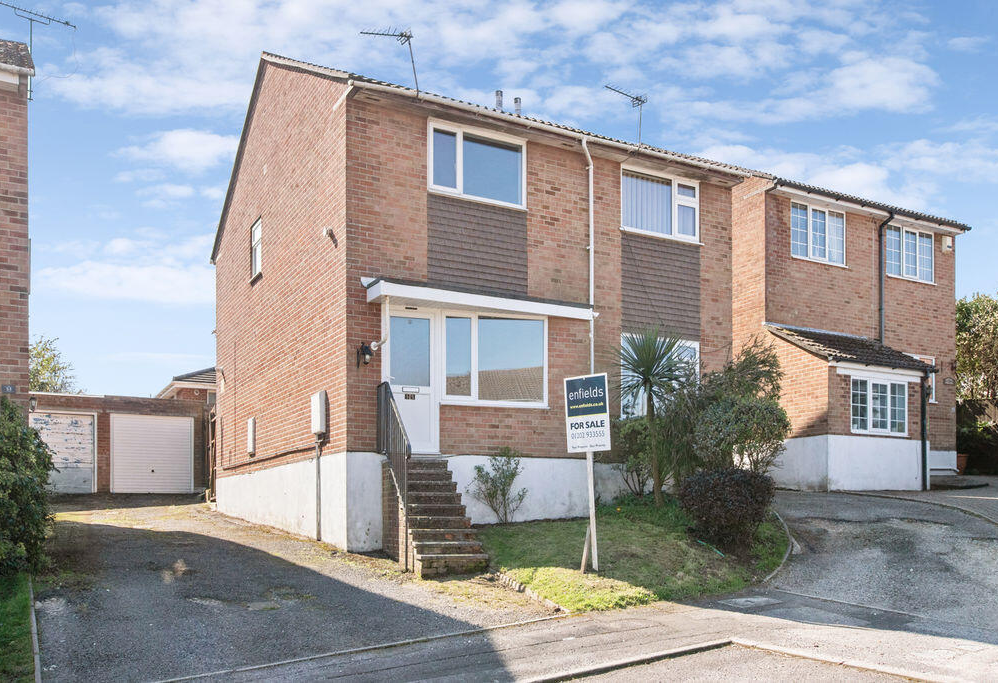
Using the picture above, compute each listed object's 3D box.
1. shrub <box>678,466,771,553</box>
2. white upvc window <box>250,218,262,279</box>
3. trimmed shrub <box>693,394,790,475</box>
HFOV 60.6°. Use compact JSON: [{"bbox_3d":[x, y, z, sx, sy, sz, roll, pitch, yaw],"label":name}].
[{"bbox_3d":[3.371,2.508,12.700,1.340,1.180,1.250,0,-5,0],"label":"shrub"},{"bbox_3d":[-4.731,-1.790,16.600,0.120,1.090,0.700,2,-5,-30],"label":"white upvc window"},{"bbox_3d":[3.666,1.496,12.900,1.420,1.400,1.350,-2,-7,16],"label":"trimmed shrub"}]

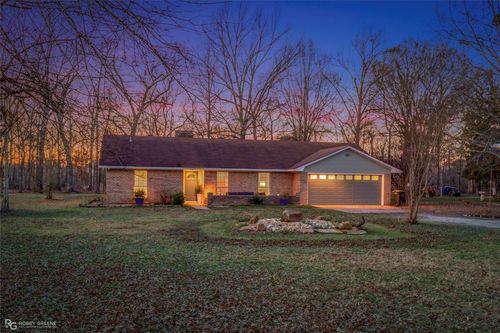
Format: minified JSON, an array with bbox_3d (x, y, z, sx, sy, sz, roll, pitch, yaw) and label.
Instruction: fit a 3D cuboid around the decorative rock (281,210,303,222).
[{"bbox_3d":[1.460,1.742,17.100,0.780,0.430,0.550,0,-2,0],"label":"decorative rock"}]

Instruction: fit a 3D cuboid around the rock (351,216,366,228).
[{"bbox_3d":[3.627,1.877,16.200,0.500,0.360,0.400,0,-2,0],"label":"rock"}]

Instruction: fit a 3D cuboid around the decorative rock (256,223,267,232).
[{"bbox_3d":[0.367,1.930,15.500,0.320,0.270,0.300,0,-2,0],"label":"decorative rock"}]

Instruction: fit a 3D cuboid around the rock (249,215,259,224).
[{"bbox_3d":[0.125,1.887,17.300,0.340,0.320,0.320,0,-2,0],"label":"rock"}]

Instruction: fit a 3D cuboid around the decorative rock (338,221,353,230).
[{"bbox_3d":[3.066,1.894,15.600,0.440,0.280,0.380,0,-2,0],"label":"decorative rock"}]

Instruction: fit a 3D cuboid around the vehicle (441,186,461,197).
[{"bbox_3d":[31.439,3.910,76.000,4.500,1.600,1.850,-1,-3,41],"label":"vehicle"}]

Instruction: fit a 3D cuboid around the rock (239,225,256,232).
[{"bbox_3d":[-0.080,1.978,15.500,0.570,0.200,0.450,0,-2,0],"label":"rock"}]

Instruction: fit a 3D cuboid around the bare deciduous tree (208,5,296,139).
[{"bbox_3d":[0.178,-6.745,49.672,9.200,19.862,8.740,0,-2,0],"label":"bare deciduous tree"}]

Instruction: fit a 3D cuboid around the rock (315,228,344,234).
[{"bbox_3d":[2.438,1.993,14.900,0.880,0.140,0.550,0,-2,0],"label":"rock"}]

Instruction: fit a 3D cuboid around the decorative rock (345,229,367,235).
[{"bbox_3d":[3.235,1.999,14.900,0.680,0.140,0.550,0,-2,0],"label":"decorative rock"}]

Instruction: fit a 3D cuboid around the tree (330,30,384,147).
[{"bbox_3d":[11.318,-5.485,50.710,6.000,17.589,5.700,0,-2,0],"label":"tree"}]

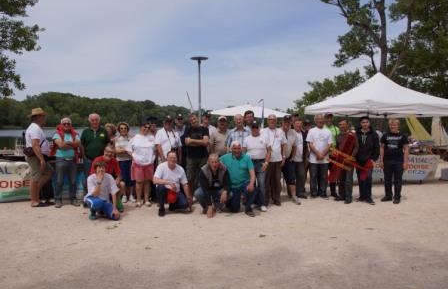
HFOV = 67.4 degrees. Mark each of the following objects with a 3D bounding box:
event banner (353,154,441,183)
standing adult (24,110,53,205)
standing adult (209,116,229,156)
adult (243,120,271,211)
[{"bbox_3d":[4.465,0.626,8.700,2.280,0.680,0.060,0,4,0],"label":"event banner"},{"bbox_3d":[-3.466,0.253,6.330,0.540,1.830,0.500,0,4,-3],"label":"standing adult"},{"bbox_3d":[-0.110,0.274,7.375,0.510,1.784,0.360,0,3,0],"label":"standing adult"},{"bbox_3d":[0.601,0.378,6.032,0.540,1.620,0.380,0,4,3],"label":"adult"}]

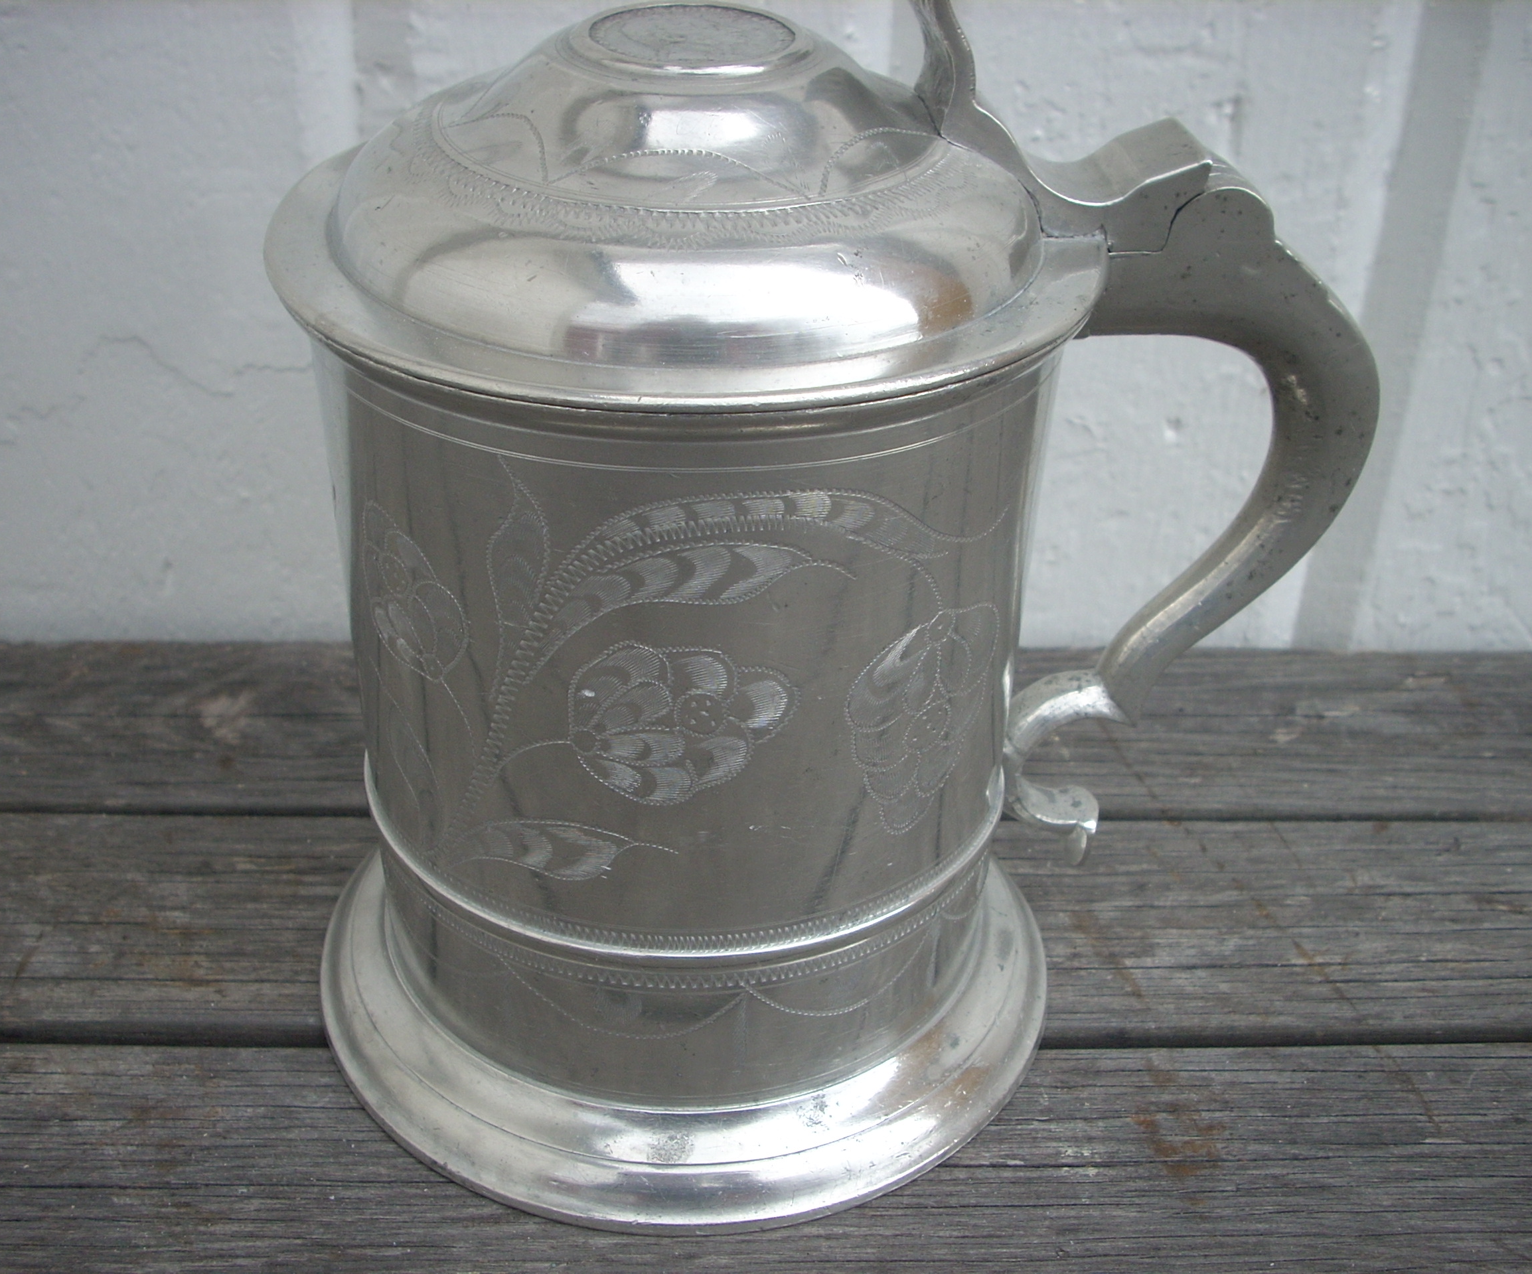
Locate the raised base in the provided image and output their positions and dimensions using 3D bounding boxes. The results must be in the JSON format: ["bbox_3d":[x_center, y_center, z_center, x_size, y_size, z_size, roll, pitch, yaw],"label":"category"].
[{"bbox_3d":[-0.015,0.056,0.365,0.145,0.016,0.145,1,32,0],"label":"raised base"}]

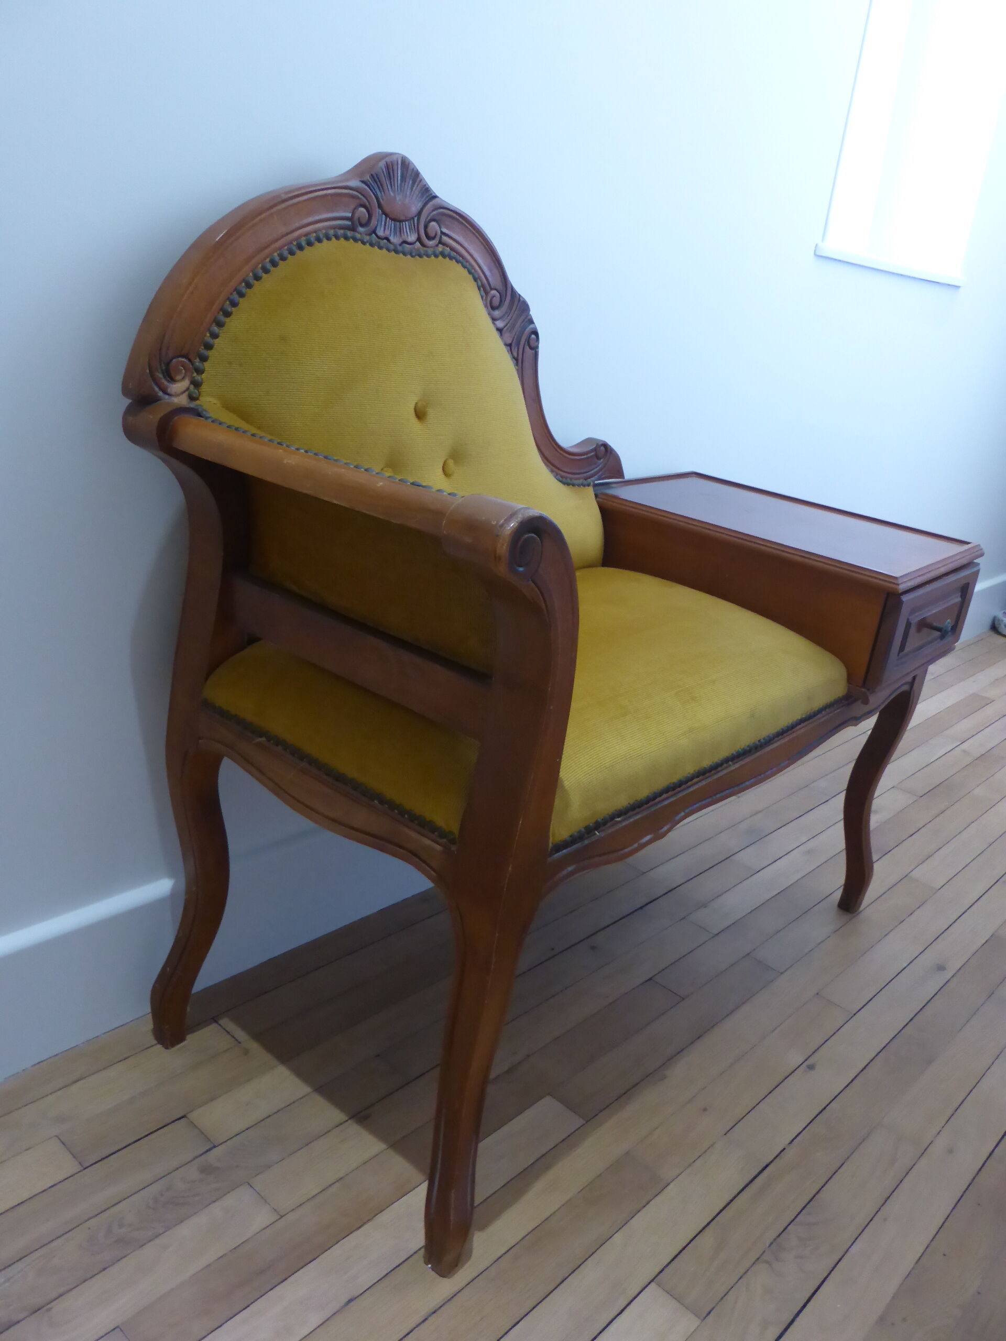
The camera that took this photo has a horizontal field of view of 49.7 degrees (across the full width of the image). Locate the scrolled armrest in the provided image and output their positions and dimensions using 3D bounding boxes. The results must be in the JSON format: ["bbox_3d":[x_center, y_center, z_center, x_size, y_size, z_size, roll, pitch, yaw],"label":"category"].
[{"bbox_3d":[-0.141,-0.141,0.794,0.449,0.070,0.070,21,24,35],"label":"scrolled armrest"}]

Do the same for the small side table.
[{"bbox_3d":[0.350,-0.132,1.451,0.437,0.144,0.335,23,25,34],"label":"small side table"}]

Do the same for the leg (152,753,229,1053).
[{"bbox_3d":[-0.309,0.233,1.067,0.084,0.332,0.045,21,24,35],"label":"leg"}]

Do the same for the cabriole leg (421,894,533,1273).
[{"bbox_3d":[-0.027,0.328,0.853,0.055,0.362,0.055,21,24,35],"label":"cabriole leg"}]

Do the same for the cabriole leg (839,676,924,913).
[{"bbox_3d":[0.501,0.174,1.485,0.056,0.346,0.056,21,24,35],"label":"cabriole leg"}]

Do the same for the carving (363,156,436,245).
[{"bbox_3d":[-0.096,-0.463,1.073,0.028,0.084,0.092,14,20,37],"label":"carving"}]

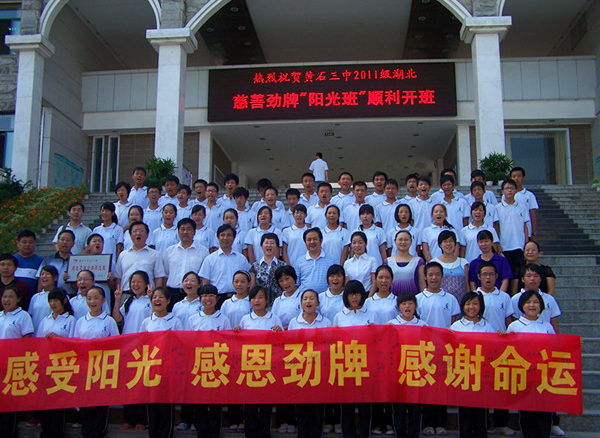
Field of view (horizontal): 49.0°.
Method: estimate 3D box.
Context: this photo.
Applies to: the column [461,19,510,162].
[{"bbox_3d":[5.819,-3.452,20.251,1.347,5.373,1.200,-1,-6,5],"label":"column"}]

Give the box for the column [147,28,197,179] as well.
[{"bbox_3d":[-3.614,-2.997,18.429,1.151,4.462,0.850,-1,-7,5],"label":"column"}]

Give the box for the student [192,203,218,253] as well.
[{"bbox_3d":[-1.316,0.601,8.627,0.440,1.587,0.270,0,-8,-2],"label":"student"}]

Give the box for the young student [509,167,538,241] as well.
[{"bbox_3d":[3.032,0.105,8.957,0.470,1.638,0.300,-1,-7,11],"label":"young student"}]

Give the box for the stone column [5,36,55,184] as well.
[{"bbox_3d":[-9.132,-3.351,21.973,1.200,5.390,0.970,-1,-8,5],"label":"stone column"}]

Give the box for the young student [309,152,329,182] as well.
[{"bbox_3d":[0.562,-1.072,18.871,0.520,1.700,0.340,0,-7,3],"label":"young student"}]

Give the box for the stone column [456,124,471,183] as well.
[{"bbox_3d":[6.189,-1.745,24.747,0.467,3.595,0.467,-1,-9,5],"label":"stone column"}]

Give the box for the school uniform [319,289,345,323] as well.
[{"bbox_3d":[0.335,0.988,6.455,0.440,0.640,0.270,-1,-7,4],"label":"school uniform"}]

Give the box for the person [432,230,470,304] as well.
[{"bbox_3d":[1.690,0.924,7.323,0.460,1.600,0.300,-1,-7,9],"label":"person"}]

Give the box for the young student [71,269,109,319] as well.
[{"bbox_3d":[-2.108,1.263,6.497,0.440,1.529,0.280,0,-9,2],"label":"young student"}]

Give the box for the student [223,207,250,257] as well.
[{"bbox_3d":[-0.807,0.662,7.922,0.440,1.580,0.270,0,-6,1],"label":"student"}]

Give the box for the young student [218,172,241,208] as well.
[{"bbox_3d":[-0.964,0.206,9.445,0.460,1.730,0.290,0,-7,0],"label":"young student"}]

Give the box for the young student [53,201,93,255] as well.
[{"bbox_3d":[-2.842,0.611,8.180,0.500,1.668,0.300,0,-6,-5],"label":"young student"}]

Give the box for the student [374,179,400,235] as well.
[{"bbox_3d":[1.231,0.305,8.956,0.460,1.710,0.290,-1,-7,6],"label":"student"}]

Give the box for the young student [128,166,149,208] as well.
[{"bbox_3d":[-2.362,0.114,9.554,0.460,1.780,0.280,0,-9,-2],"label":"young student"}]

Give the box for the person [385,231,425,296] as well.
[{"bbox_3d":[1.193,0.930,7.353,0.480,1.600,0.300,-1,-7,7],"label":"person"}]

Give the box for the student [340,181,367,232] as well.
[{"bbox_3d":[0.755,0.344,8.548,0.460,1.685,0.290,-1,-7,5],"label":"student"}]

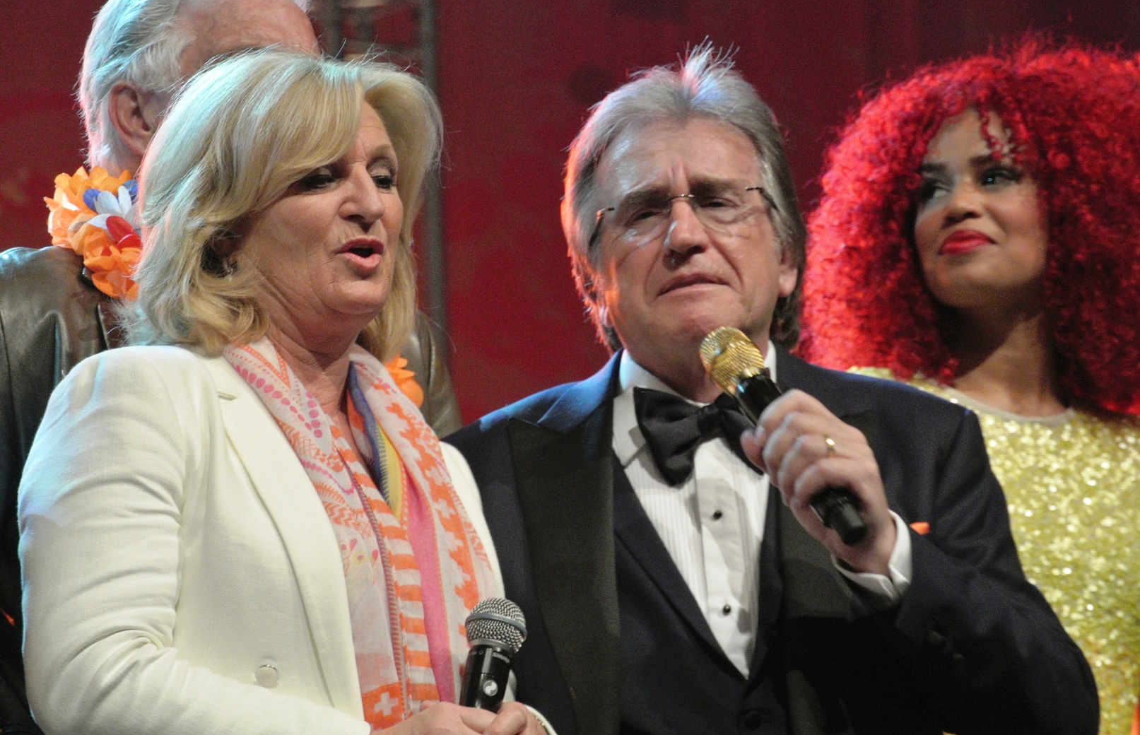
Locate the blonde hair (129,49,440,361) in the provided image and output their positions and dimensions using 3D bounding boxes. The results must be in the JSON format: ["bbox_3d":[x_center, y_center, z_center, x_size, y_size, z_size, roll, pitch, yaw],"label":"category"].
[{"bbox_3d":[-0.239,-0.136,7.220,0.240,0.262,0.250,3,-7,-38],"label":"blonde hair"}]

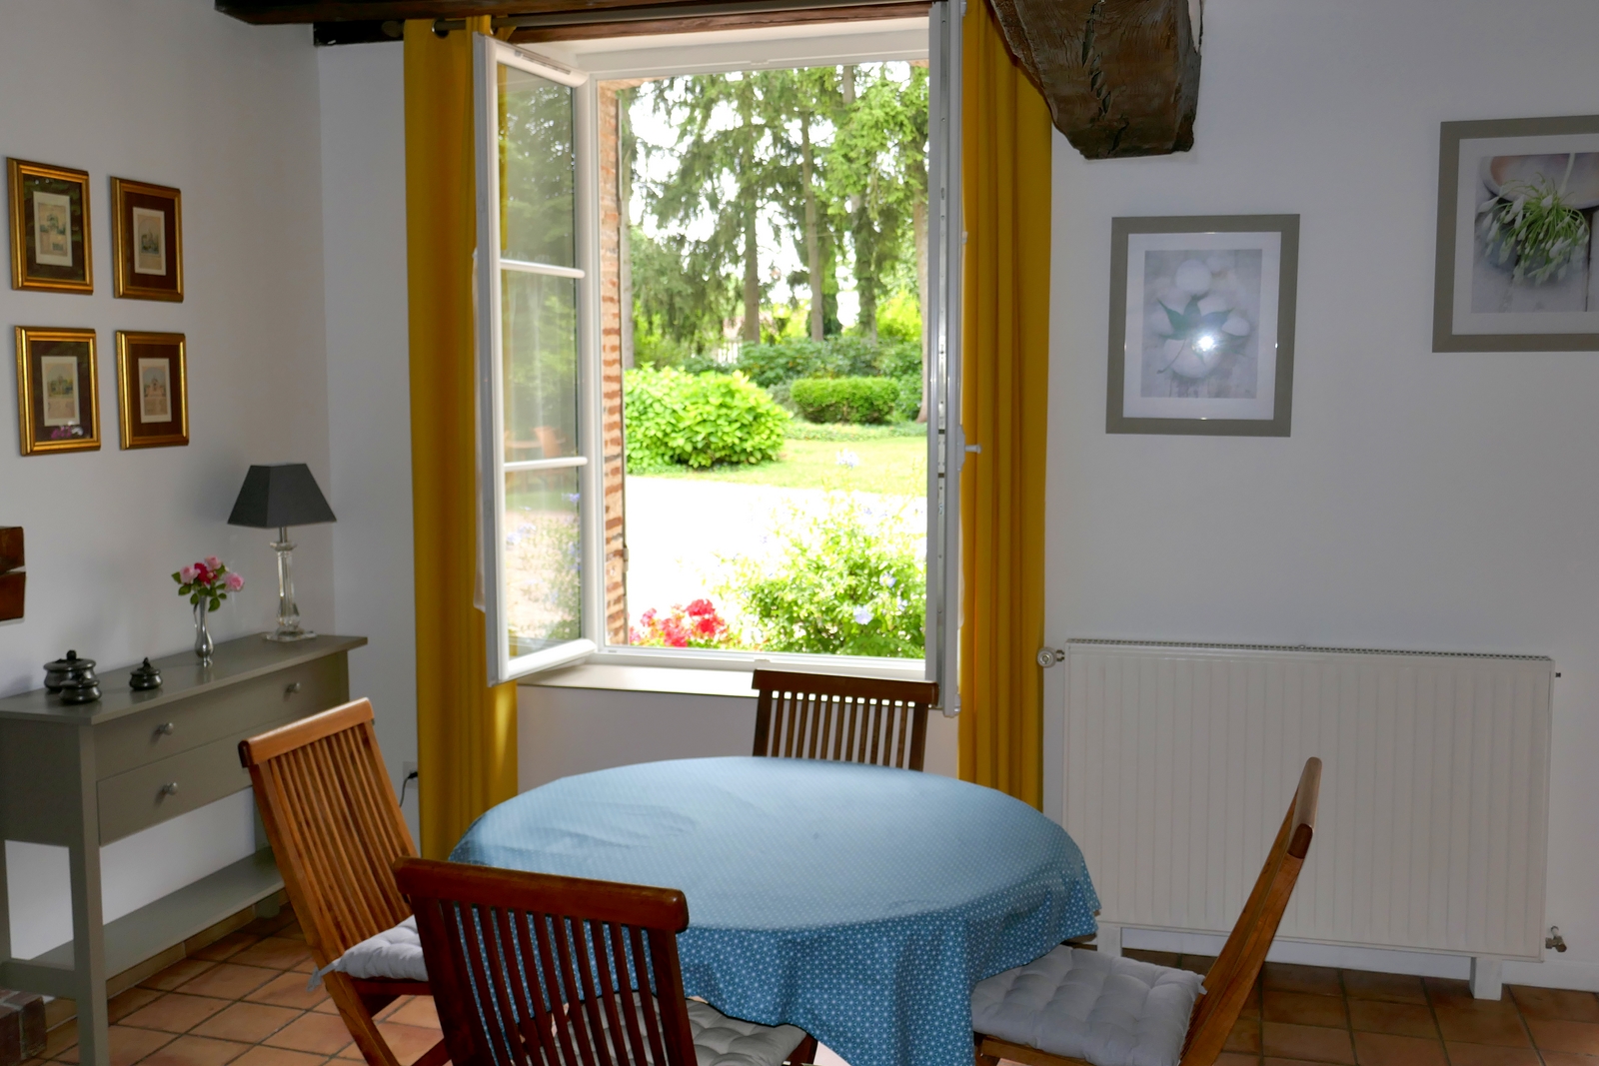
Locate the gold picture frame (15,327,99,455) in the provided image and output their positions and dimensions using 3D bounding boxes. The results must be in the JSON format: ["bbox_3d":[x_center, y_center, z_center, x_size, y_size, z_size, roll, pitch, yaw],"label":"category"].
[{"bbox_3d":[-1.836,-0.353,3.641,0.023,0.309,0.237,1,5,16],"label":"gold picture frame"}]

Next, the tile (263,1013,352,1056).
[{"bbox_3d":[-1.171,1.227,3.580,0.198,0.012,0.193,2,6,16],"label":"tile"}]

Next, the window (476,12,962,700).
[{"bbox_3d":[-0.167,-0.501,4.360,1.380,1.940,0.620,2,6,16],"label":"window"}]

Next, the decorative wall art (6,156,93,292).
[{"bbox_3d":[-1.838,-0.747,3.606,0.023,0.309,0.237,1,5,16],"label":"decorative wall art"}]

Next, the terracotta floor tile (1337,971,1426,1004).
[{"bbox_3d":[1.538,1.201,3.854,0.201,0.012,0.201,1,5,16],"label":"terracotta floor tile"}]

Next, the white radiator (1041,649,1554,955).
[{"bbox_3d":[1.322,0.693,3.904,1.209,0.769,0.092,1,5,16],"label":"white radiator"}]

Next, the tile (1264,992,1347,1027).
[{"bbox_3d":[1.278,1.213,3.715,0.201,0.012,0.199,1,5,16],"label":"tile"}]

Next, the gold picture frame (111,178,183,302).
[{"bbox_3d":[-1.717,-0.768,3.870,0.021,0.304,0.236,2,6,16],"label":"gold picture frame"}]

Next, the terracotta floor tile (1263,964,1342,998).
[{"bbox_3d":[1.335,1.194,3.920,0.199,0.012,0.196,2,6,16],"label":"terracotta floor tile"}]

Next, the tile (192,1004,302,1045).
[{"bbox_3d":[-1.368,1.221,3.639,0.198,0.012,0.193,2,6,16],"label":"tile"}]

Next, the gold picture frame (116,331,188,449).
[{"bbox_3d":[-1.742,-0.385,3.959,0.023,0.309,0.237,1,5,16],"label":"gold picture frame"}]

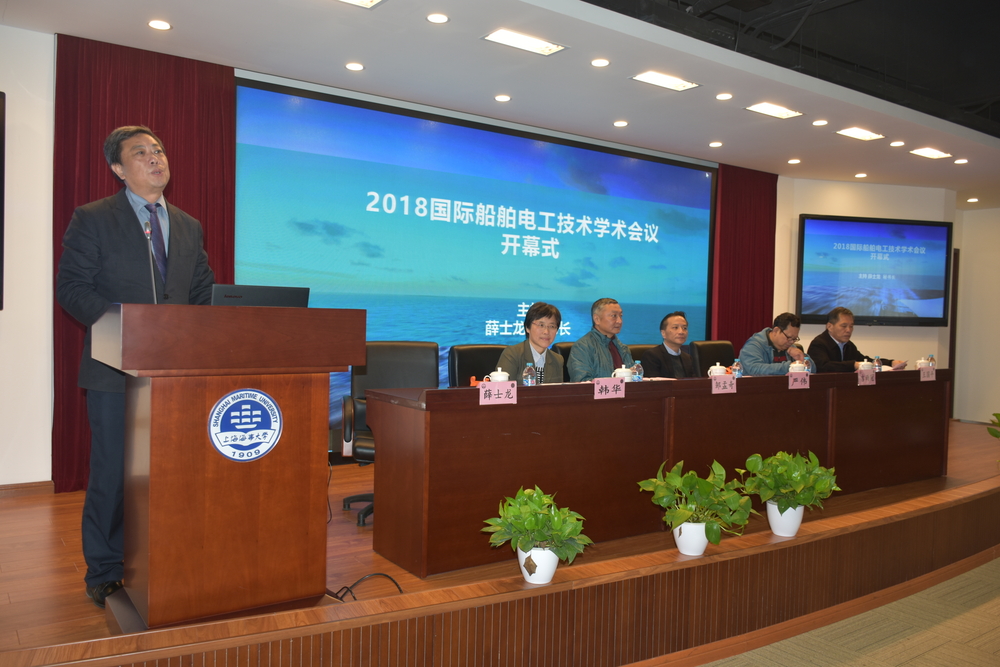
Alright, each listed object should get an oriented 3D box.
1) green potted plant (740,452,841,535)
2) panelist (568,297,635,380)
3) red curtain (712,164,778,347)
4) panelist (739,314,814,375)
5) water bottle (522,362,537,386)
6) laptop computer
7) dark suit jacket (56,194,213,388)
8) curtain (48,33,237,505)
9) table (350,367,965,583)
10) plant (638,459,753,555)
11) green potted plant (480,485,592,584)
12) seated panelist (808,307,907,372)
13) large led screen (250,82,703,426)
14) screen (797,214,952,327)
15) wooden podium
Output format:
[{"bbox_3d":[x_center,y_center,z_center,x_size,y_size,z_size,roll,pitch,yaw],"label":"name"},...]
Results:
[{"bbox_3d":[1.516,0.842,3.968,0.480,0.435,0.450,0,1,-33],"label":"green potted plant"},{"bbox_3d":[0.714,0.410,4.515,0.540,1.240,0.760,0,1,-39],"label":"panelist"},{"bbox_3d":[2.479,-0.353,7.575,0.989,2.612,0.160,0,2,-34],"label":"red curtain"},{"bbox_3d":[2.031,0.450,5.280,0.570,1.190,0.780,0,1,-41],"label":"panelist"},{"bbox_3d":[0.136,0.213,3.482,0.061,0.150,0.061,1,1,0],"label":"water bottle"},{"bbox_3d":[-0.973,-0.074,3.012,0.380,0.240,0.240,0,1,-33],"label":"laptop computer"},{"bbox_3d":[-1.375,-0.165,2.838,0.580,0.750,0.370,0,2,-37],"label":"dark suit jacket"},{"bbox_3d":[-2.255,-0.407,4.817,1.034,2.750,0.130,0,1,-33],"label":"curtain"},{"bbox_3d":[1.293,0.616,4.447,4.246,0.769,0.586,0,2,-34],"label":"table"},{"bbox_3d":[0.848,0.761,3.270,0.470,0.415,0.450,1,1,0],"label":"plant"},{"bbox_3d":[0.163,0.846,3.175,0.440,0.400,0.430,1,1,0],"label":"green potted plant"},{"bbox_3d":[2.550,0.403,5.636,0.570,1.190,0.720,0,2,-34],"label":"seated panelist"},{"bbox_3d":[0.177,-0.373,6.057,4.515,2.440,0.120,0,2,-34],"label":"large led screen"},{"bbox_3d":[4.280,-0.700,8.600,1.997,1.215,0.100,1,1,-12],"label":"screen"},{"bbox_3d":[-0.964,0.448,2.688,0.779,1.088,0.602,0,2,-34],"label":"wooden podium"}]

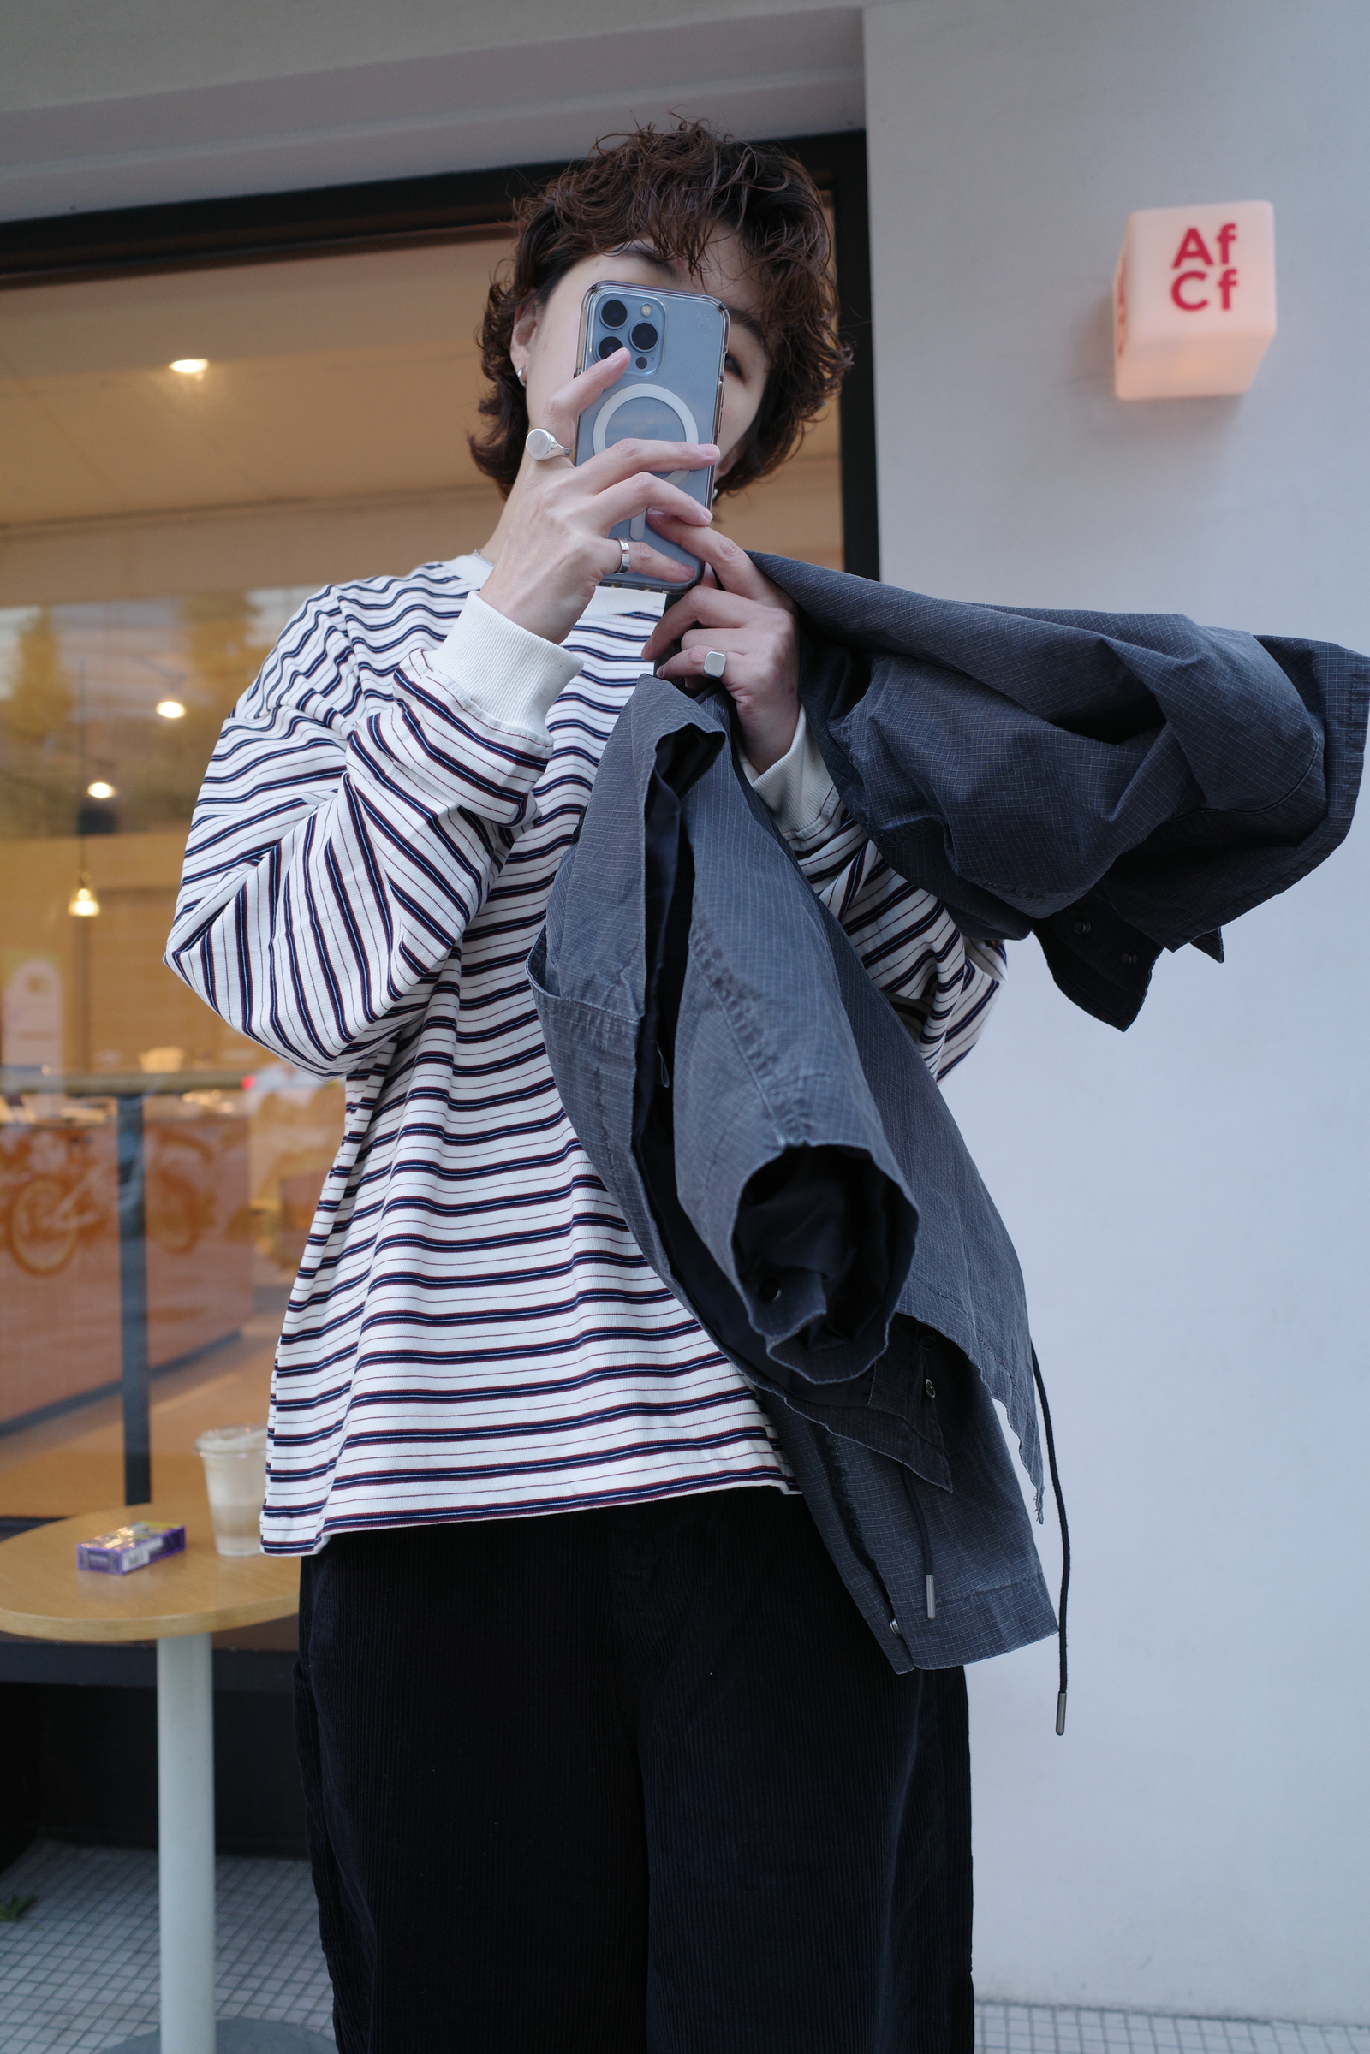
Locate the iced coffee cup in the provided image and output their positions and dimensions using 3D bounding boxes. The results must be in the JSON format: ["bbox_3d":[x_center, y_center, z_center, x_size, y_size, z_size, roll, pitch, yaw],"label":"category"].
[{"bbox_3d":[-0.450,0.475,1.645,0.097,0.120,0.097,-1,-1,-16],"label":"iced coffee cup"}]

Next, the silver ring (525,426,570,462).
[{"bbox_3d":[-0.071,-0.304,0.837,0.021,0.014,0.023,14,7,37],"label":"silver ring"}]

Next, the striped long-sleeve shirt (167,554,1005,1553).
[{"bbox_3d":[-0.055,0.013,1.050,0.550,0.665,0.360,-1,-1,-16],"label":"striped long-sleeve shirt"}]

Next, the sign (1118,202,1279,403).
[{"bbox_3d":[0.553,-0.788,1.747,0.146,0.144,0.148,-1,-1,8],"label":"sign"}]

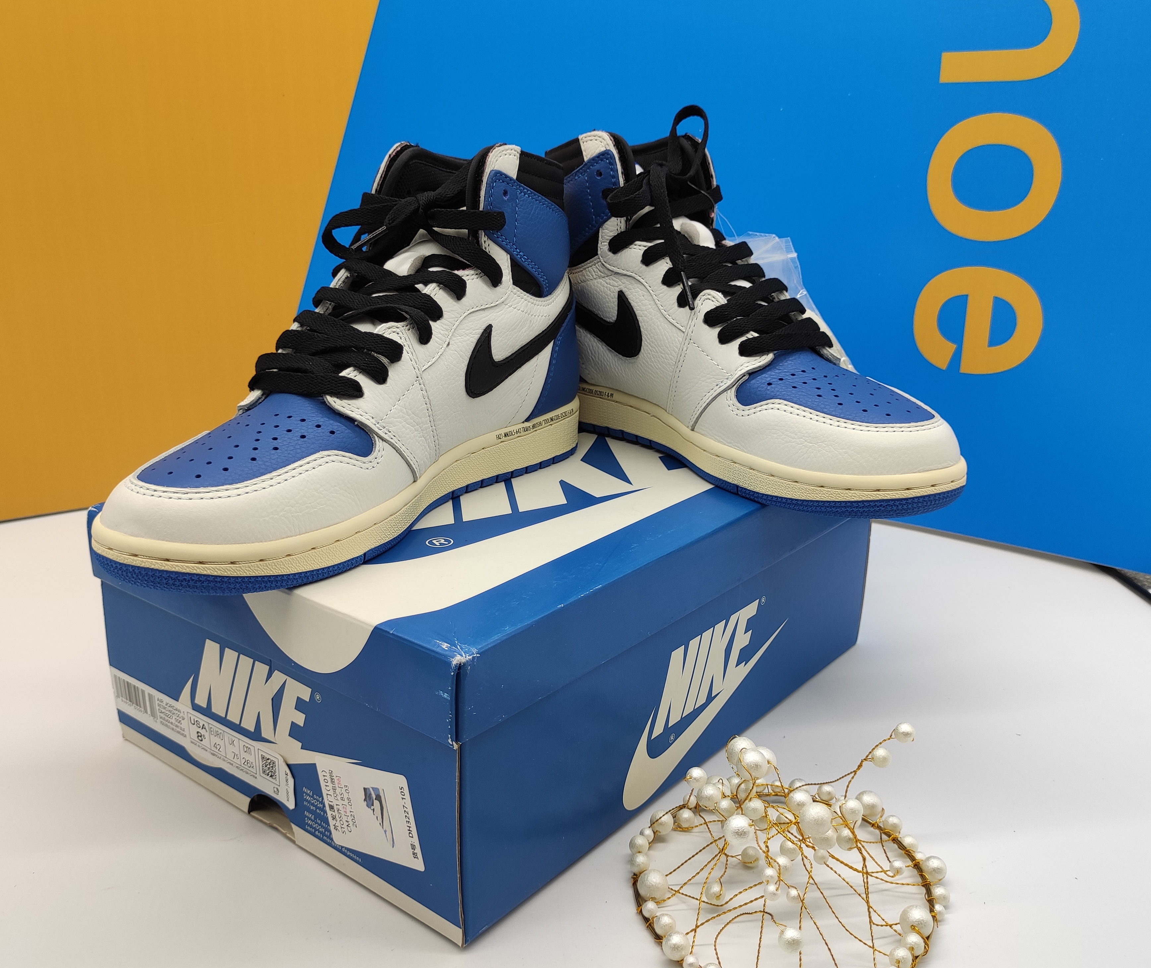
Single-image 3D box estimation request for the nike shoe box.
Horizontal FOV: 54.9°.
[{"bbox_3d":[-0.030,0.054,0.607,0.248,0.123,0.348,14,22,37],"label":"nike shoe box"}]

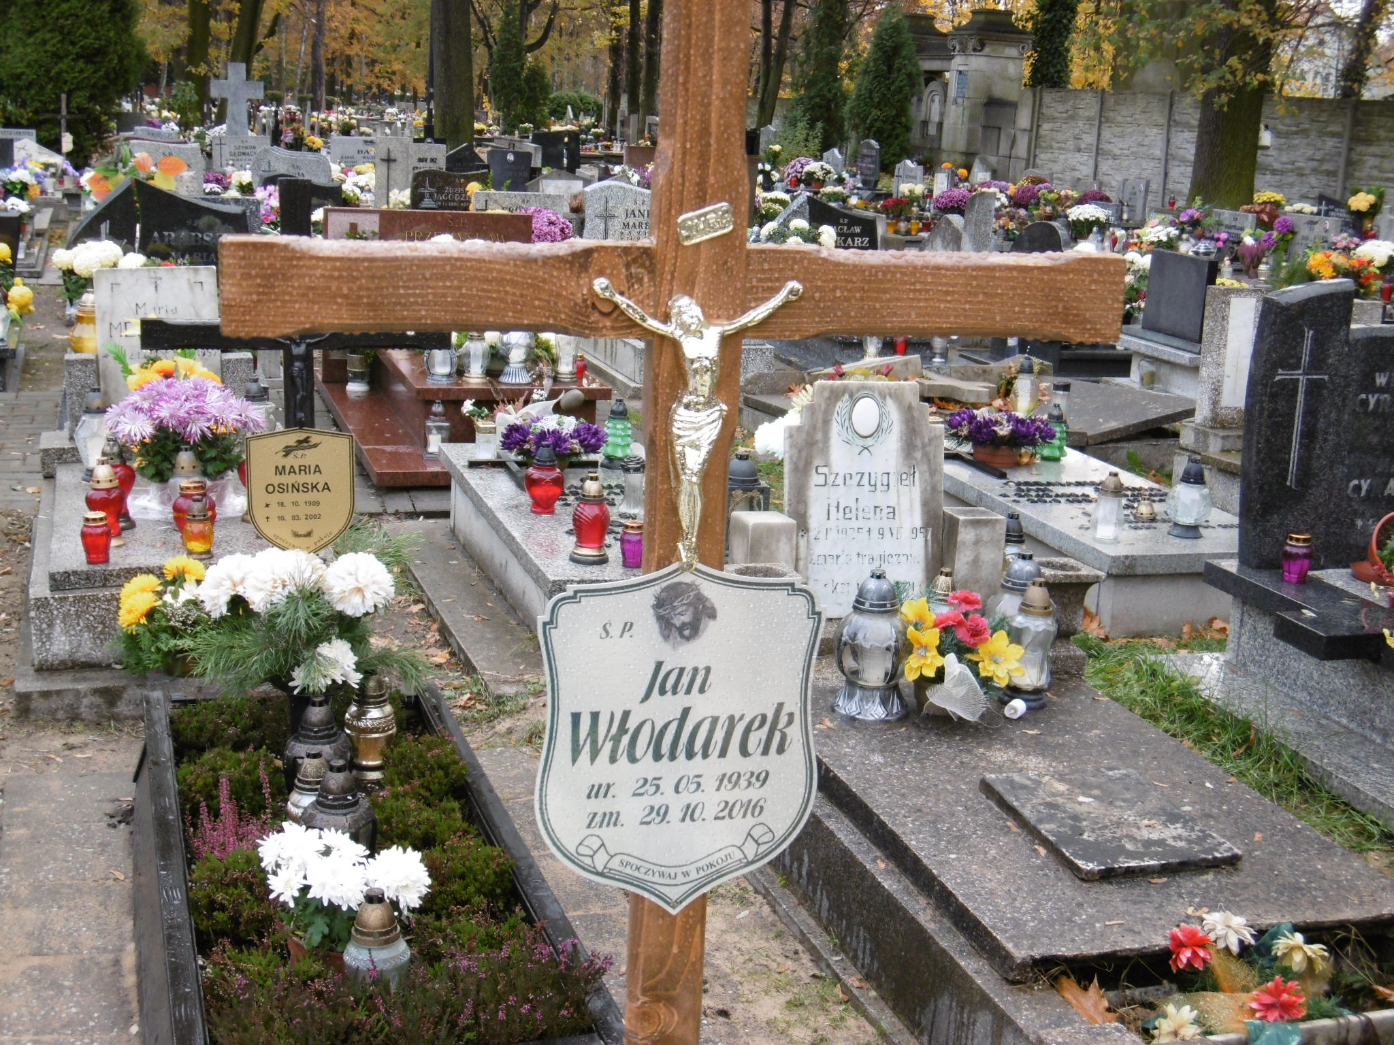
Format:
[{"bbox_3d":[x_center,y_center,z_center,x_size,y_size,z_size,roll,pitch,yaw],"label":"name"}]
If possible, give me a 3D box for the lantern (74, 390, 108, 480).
[{"bbox_3d":[-1.970,-0.289,6.671,0.131,0.289,0.131,-2,11,-16],"label":"lantern"}]

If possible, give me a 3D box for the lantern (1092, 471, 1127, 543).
[{"bbox_3d":[1.337,-0.054,6.632,0.106,0.214,0.106,3,11,11],"label":"lantern"}]

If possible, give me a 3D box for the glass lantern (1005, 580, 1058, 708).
[{"bbox_3d":[0.733,0.262,4.513,0.111,0.280,0.111,3,11,9],"label":"glass lantern"}]

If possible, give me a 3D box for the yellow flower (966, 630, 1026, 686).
[{"bbox_3d":[0.623,0.283,4.290,0.122,0.112,0.065,4,12,9],"label":"yellow flower"}]

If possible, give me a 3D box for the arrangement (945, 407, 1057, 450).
[{"bbox_3d":[1.045,-0.323,7.050,0.360,0.145,0.230,-1,13,-17],"label":"arrangement"}]

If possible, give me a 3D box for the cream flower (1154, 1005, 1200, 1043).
[{"bbox_3d":[0.698,0.730,2.990,0.066,0.050,0.055,5,13,14],"label":"cream flower"}]

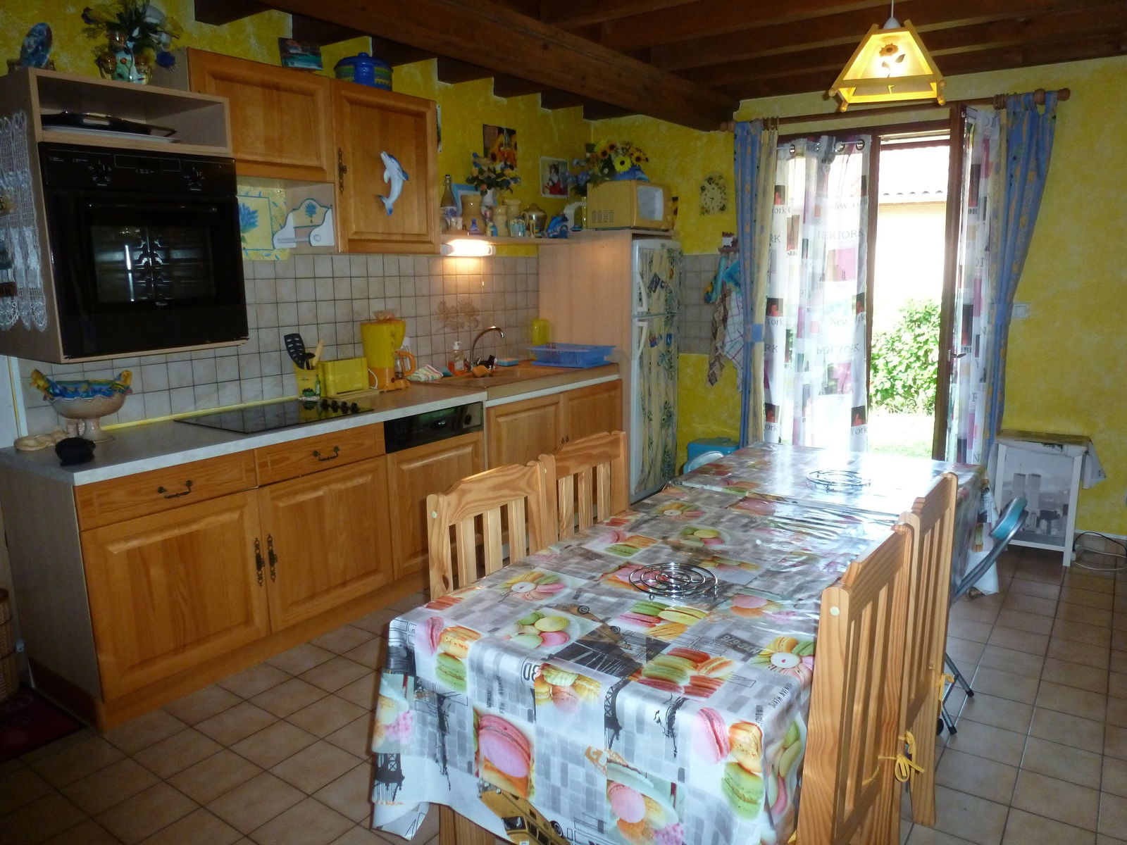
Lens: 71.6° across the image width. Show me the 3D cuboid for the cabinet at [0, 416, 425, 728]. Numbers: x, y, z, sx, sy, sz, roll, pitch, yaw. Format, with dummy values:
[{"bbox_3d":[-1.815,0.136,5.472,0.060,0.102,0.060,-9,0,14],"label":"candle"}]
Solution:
[{"bbox_3d":[-1.306,0.460,2.986,0.620,0.800,1.213,6,12,36],"label":"cabinet"}]

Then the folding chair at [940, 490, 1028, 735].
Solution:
[{"bbox_3d":[1.127,0.551,2.393,0.460,0.700,0.430,7,13,39],"label":"folding chair"}]

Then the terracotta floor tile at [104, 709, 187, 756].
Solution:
[{"bbox_3d":[-1.325,0.983,2.482,0.195,0.010,0.195,7,13,35],"label":"terracotta floor tile"}]

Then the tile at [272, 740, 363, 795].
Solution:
[{"bbox_3d":[-0.726,1.010,2.286,0.195,0.010,0.195,7,13,35],"label":"tile"}]

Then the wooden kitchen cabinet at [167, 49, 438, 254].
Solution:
[{"bbox_3d":[-1.096,-1.083,3.362,0.360,0.711,1.235,7,13,35],"label":"wooden kitchen cabinet"}]

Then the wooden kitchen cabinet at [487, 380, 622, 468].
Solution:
[{"bbox_3d":[-0.236,0.134,4.419,0.580,0.654,1.220,7,13,35],"label":"wooden kitchen cabinet"}]

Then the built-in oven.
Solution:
[{"bbox_3d":[-1.460,-0.544,2.563,0.550,0.605,0.595,6,12,36],"label":"built-in oven"}]

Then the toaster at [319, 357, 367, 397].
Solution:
[{"bbox_3d":[-1.075,-0.223,3.758,0.120,0.160,0.250,6,12,36],"label":"toaster"}]

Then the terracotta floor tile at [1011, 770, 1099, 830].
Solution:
[{"bbox_3d":[1.256,0.960,1.993,0.192,0.010,0.192,6,12,36],"label":"terracotta floor tile"}]

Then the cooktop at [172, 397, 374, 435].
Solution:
[{"bbox_3d":[-1.175,-0.048,3.198,0.525,0.040,0.585,6,12,36],"label":"cooktop"}]

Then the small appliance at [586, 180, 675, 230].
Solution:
[{"bbox_3d":[0.417,-1.343,4.900,0.345,0.272,0.470,6,12,36],"label":"small appliance"}]

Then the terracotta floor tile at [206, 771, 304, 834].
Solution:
[{"bbox_3d":[-0.841,1.039,2.130,0.195,0.010,0.195,7,13,35],"label":"terracotta floor tile"}]

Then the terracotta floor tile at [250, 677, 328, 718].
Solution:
[{"bbox_3d":[-0.937,0.942,2.676,0.195,0.010,0.195,7,13,35],"label":"terracotta floor tile"}]

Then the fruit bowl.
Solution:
[{"bbox_3d":[-1.671,-0.053,2.736,0.335,0.240,0.225,-8,12,-31],"label":"fruit bowl"}]

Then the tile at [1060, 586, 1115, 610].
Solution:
[{"bbox_3d":[2.169,0.727,3.240,0.192,0.010,0.192,6,12,36],"label":"tile"}]

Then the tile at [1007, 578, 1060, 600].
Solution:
[{"bbox_3d":[2.087,0.741,3.466,0.195,0.010,0.195,7,13,35],"label":"tile"}]

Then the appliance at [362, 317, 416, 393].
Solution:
[{"bbox_3d":[-0.883,-0.336,3.933,0.160,0.340,0.220,6,12,36],"label":"appliance"}]

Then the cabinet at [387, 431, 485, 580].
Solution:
[{"bbox_3d":[-0.782,0.331,3.684,0.580,0.554,0.610,7,13,35],"label":"cabinet"}]

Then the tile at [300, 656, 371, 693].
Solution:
[{"bbox_3d":[-0.824,0.914,2.832,0.195,0.010,0.195,7,13,35],"label":"tile"}]

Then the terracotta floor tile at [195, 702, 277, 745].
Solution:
[{"bbox_3d":[-1.025,0.941,2.449,0.192,0.010,0.192,6,12,36],"label":"terracotta floor tile"}]

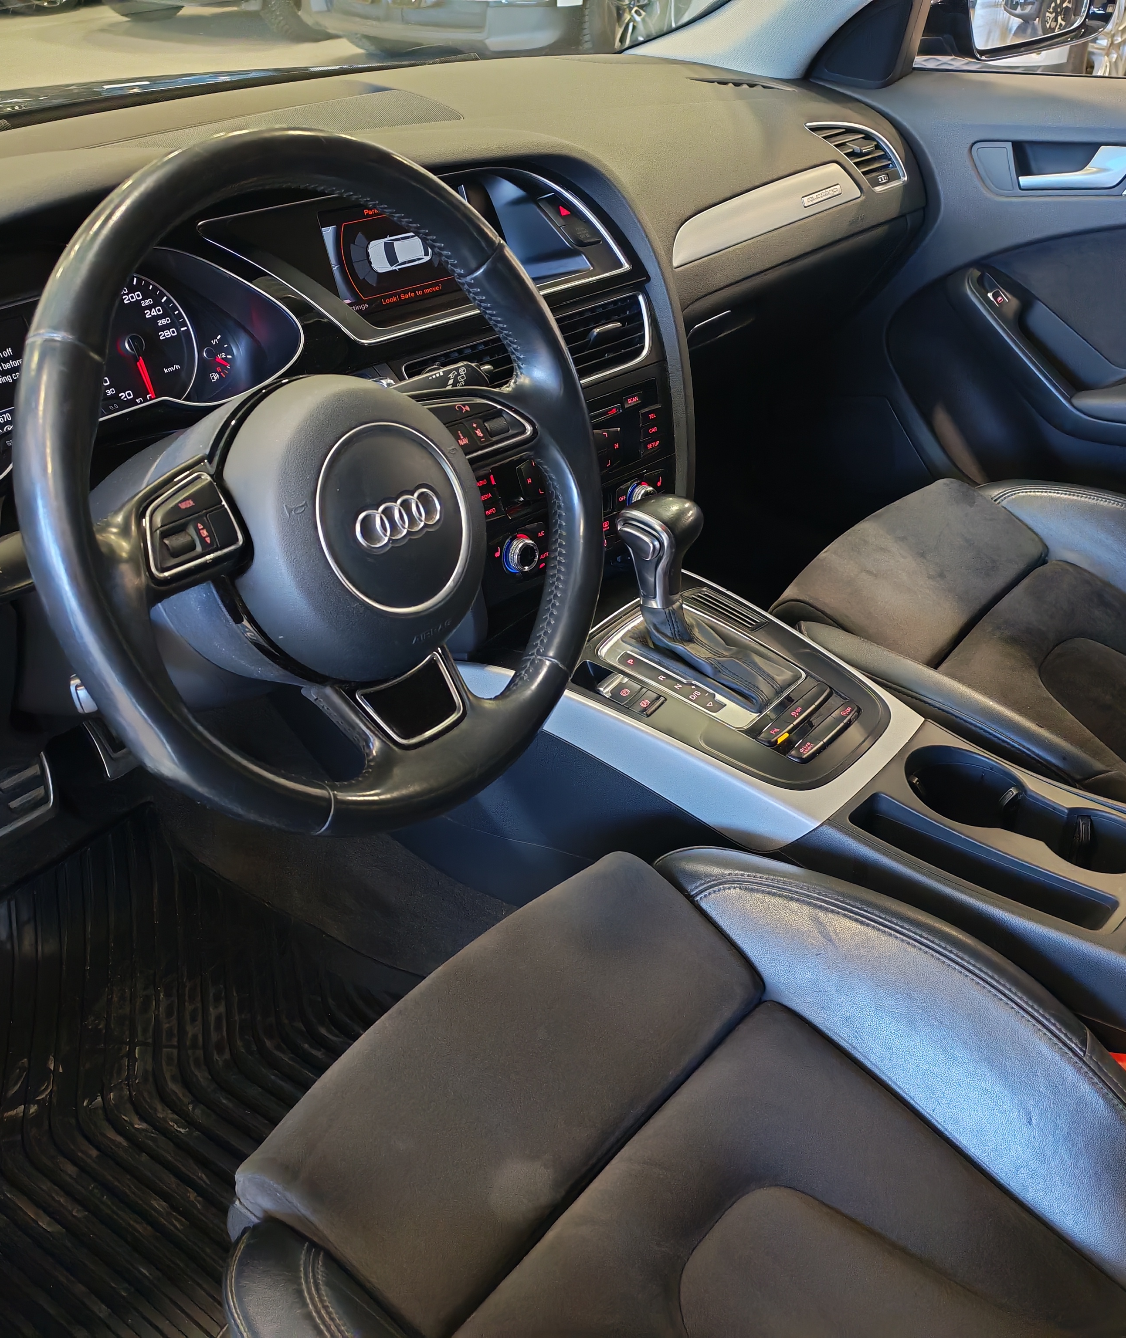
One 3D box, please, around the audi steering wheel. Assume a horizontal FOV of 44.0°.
[{"bbox_3d":[-0.118,-0.097,0.754,0.100,0.372,0.372,0,24,45],"label":"audi steering wheel"}]

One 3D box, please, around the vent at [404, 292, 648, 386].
[{"bbox_3d":[-0.031,-0.250,1.128,0.258,0.060,0.050,-26,23,-35],"label":"vent"}]

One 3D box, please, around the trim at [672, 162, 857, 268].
[{"bbox_3d":[0.200,-0.454,1.377,0.035,0.056,0.345,1,25,44],"label":"trim"}]

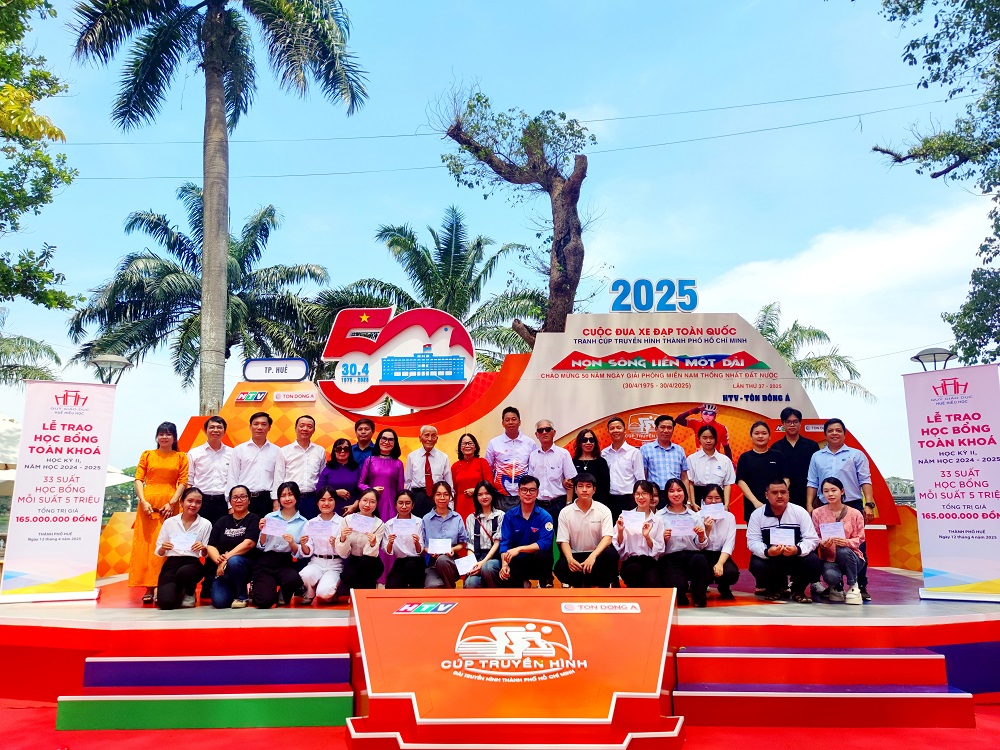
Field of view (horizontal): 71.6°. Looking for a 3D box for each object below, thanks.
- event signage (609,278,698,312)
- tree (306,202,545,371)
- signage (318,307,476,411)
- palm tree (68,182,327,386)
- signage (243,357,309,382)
[{"bbox_3d":[2.362,-1.203,10.680,1.355,0.550,0.130,0,-11,0],"label":"event signage"},{"bbox_3d":[-1.949,0.039,17.808,6.226,9.438,6.226,0,-11,0],"label":"tree"},{"bbox_3d":[-1.520,-0.239,10.368,2.342,1.577,0.180,0,-11,0],"label":"signage"},{"bbox_3d":[-7.462,-0.219,16.839,6.364,9.581,6.364,0,-11,0],"label":"palm tree"},{"bbox_3d":[-3.327,-0.062,10.365,0.980,0.378,0.140,0,-11,0],"label":"signage"}]

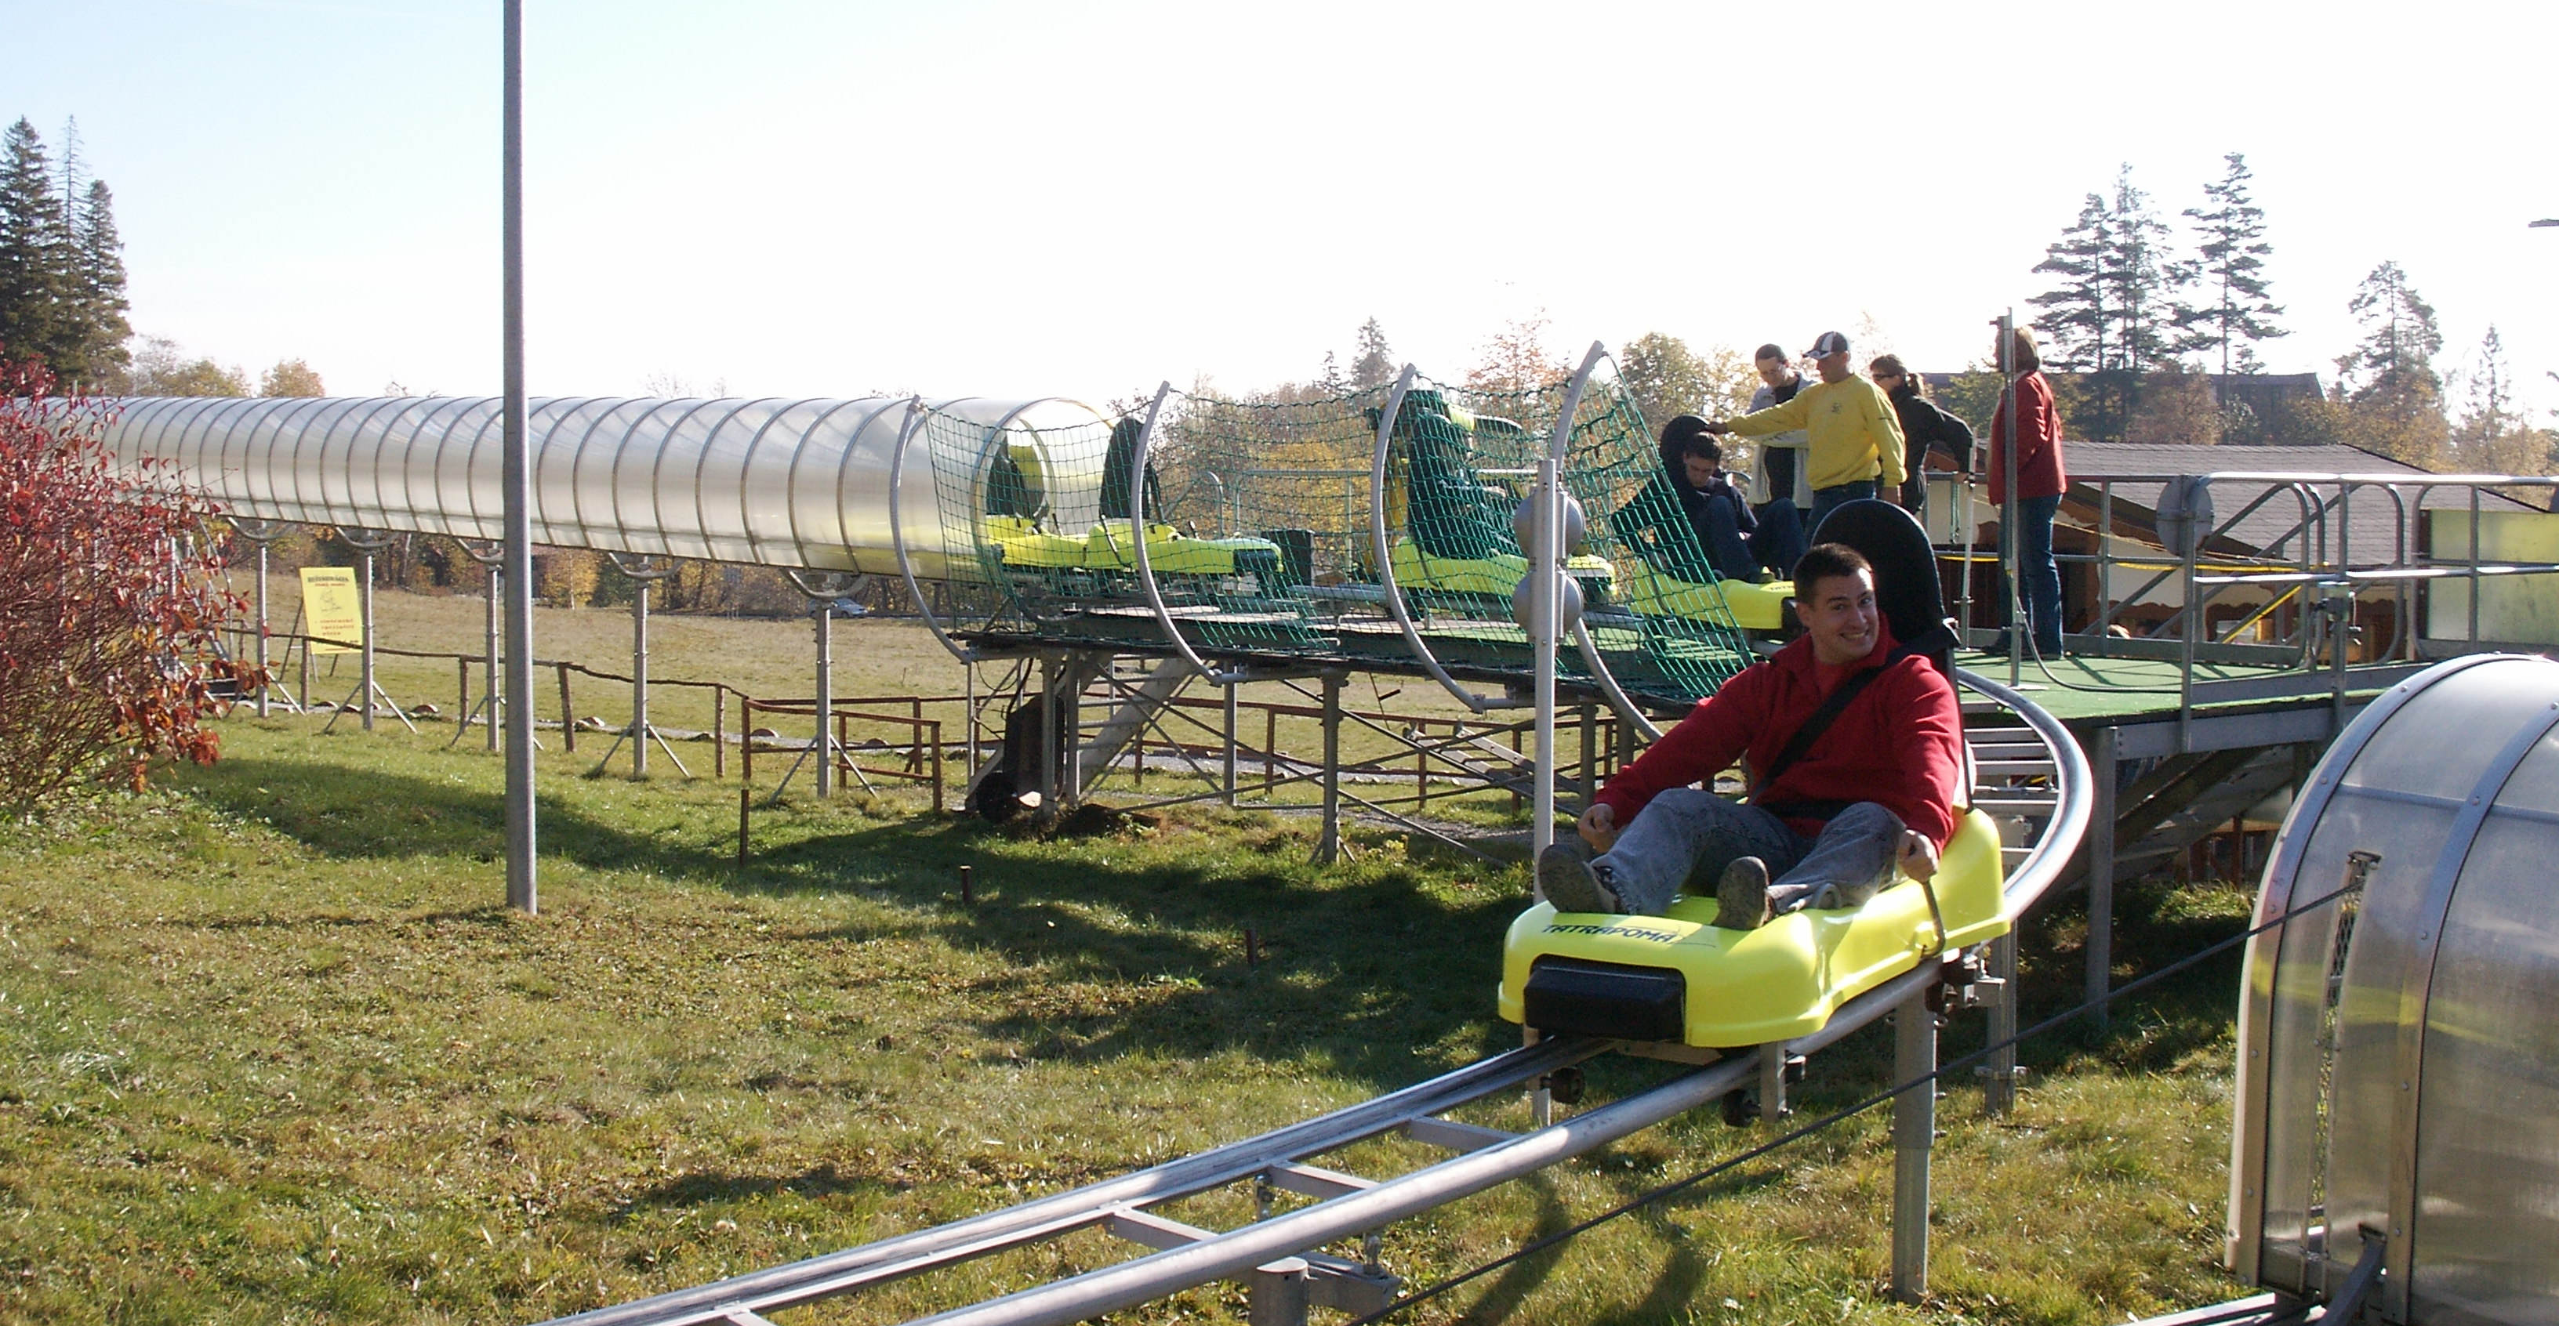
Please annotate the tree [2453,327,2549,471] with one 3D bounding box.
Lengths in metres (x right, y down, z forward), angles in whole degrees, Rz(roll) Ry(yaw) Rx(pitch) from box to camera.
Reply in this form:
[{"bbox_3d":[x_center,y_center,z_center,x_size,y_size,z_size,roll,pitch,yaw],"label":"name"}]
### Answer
[{"bbox_3d":[46.698,-8.941,105.000,3.500,8.200,3.500,2,4,22],"label":"tree"}]

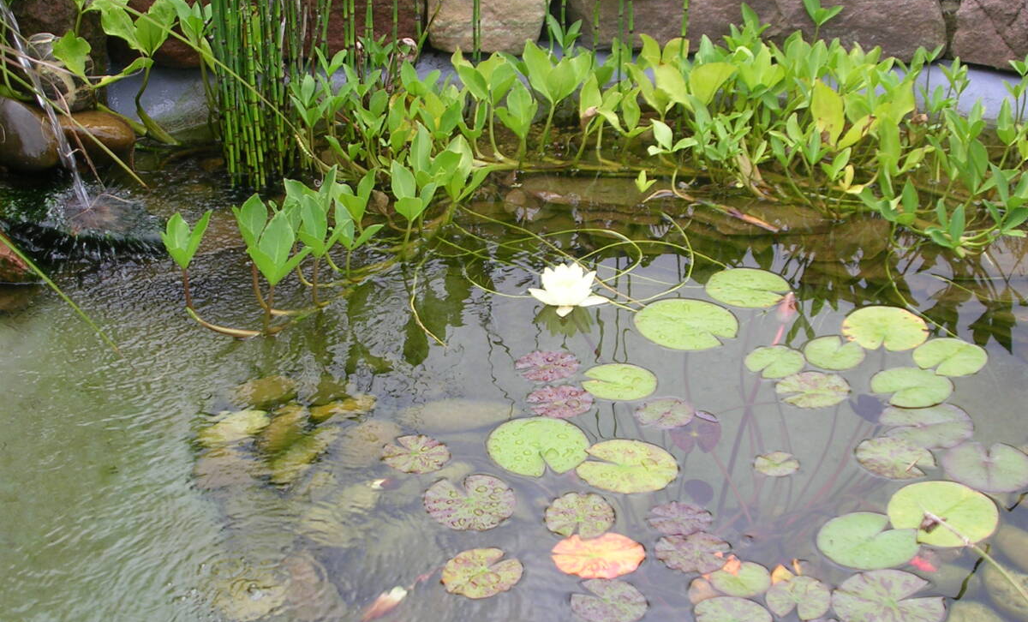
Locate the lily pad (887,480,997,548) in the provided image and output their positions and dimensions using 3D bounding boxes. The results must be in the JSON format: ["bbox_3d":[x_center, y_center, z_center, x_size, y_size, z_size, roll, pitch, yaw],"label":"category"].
[{"bbox_3d":[0.533,0.250,2.478,0.129,0.012,0.156,26,38,38],"label":"lily pad"}]

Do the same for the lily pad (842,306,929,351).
[{"bbox_3d":[0.511,0.022,2.733,0.117,0.012,0.122,6,30,10],"label":"lily pad"}]

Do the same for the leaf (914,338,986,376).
[{"bbox_3d":[0.616,0.066,2.812,0.099,0.010,0.106,0,30,0],"label":"leaf"}]

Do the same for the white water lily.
[{"bbox_3d":[0.075,-0.039,2.789,0.113,0.056,0.109,0,30,0],"label":"white water lily"}]

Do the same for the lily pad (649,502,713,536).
[{"bbox_3d":[0.196,0.242,2.348,0.077,0.014,0.067,-2,30,-3],"label":"lily pad"}]

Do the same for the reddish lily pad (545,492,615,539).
[{"bbox_3d":[0.083,0.255,2.480,0.086,0.010,0.097,2,30,3],"label":"reddish lily pad"}]

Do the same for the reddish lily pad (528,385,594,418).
[{"bbox_3d":[0.062,0.123,2.708,0.091,0.012,0.085,0,29,0],"label":"reddish lily pad"}]

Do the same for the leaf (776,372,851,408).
[{"bbox_3d":[0.391,0.100,2.596,0.100,0.016,0.083,-9,31,-15],"label":"leaf"}]

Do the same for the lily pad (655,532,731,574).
[{"bbox_3d":[0.217,0.292,2.402,0.090,0.012,0.088,0,29,0],"label":"lily pad"}]

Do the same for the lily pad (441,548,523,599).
[{"bbox_3d":[-0.037,0.296,2.256,0.096,0.012,0.085,-22,37,-34],"label":"lily pad"}]

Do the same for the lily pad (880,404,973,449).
[{"bbox_3d":[0.550,0.153,2.659,0.128,0.010,0.113,-3,30,-6],"label":"lily pad"}]

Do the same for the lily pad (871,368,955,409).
[{"bbox_3d":[0.548,0.105,2.739,0.119,0.012,0.100,-20,35,-31],"label":"lily pad"}]

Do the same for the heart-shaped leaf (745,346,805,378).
[{"bbox_3d":[0.348,0.065,2.658,0.074,0.012,0.090,23,37,34],"label":"heart-shaped leaf"}]

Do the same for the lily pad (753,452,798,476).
[{"bbox_3d":[0.340,0.198,2.573,0.060,0.012,0.054,-17,33,-28],"label":"lily pad"}]

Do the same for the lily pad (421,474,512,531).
[{"bbox_3d":[-0.051,0.227,2.375,0.109,0.014,0.116,0,30,0],"label":"lily pad"}]

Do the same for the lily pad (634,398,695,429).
[{"bbox_3d":[0.203,0.138,2.685,0.074,0.010,0.084,23,37,35],"label":"lily pad"}]

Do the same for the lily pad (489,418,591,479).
[{"bbox_3d":[0.032,0.167,2.481,0.127,0.012,0.131,0,30,0],"label":"lily pad"}]

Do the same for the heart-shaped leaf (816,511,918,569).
[{"bbox_3d":[0.432,0.280,2.436,0.123,0.010,0.114,-25,38,-36],"label":"heart-shaped leaf"}]

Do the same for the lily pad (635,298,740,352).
[{"bbox_3d":[0.251,0.018,2.896,0.161,0.012,0.149,0,29,0],"label":"lily pad"}]

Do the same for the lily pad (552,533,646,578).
[{"bbox_3d":[0.103,0.296,2.408,0.113,0.010,0.092,1,30,2],"label":"lily pad"}]

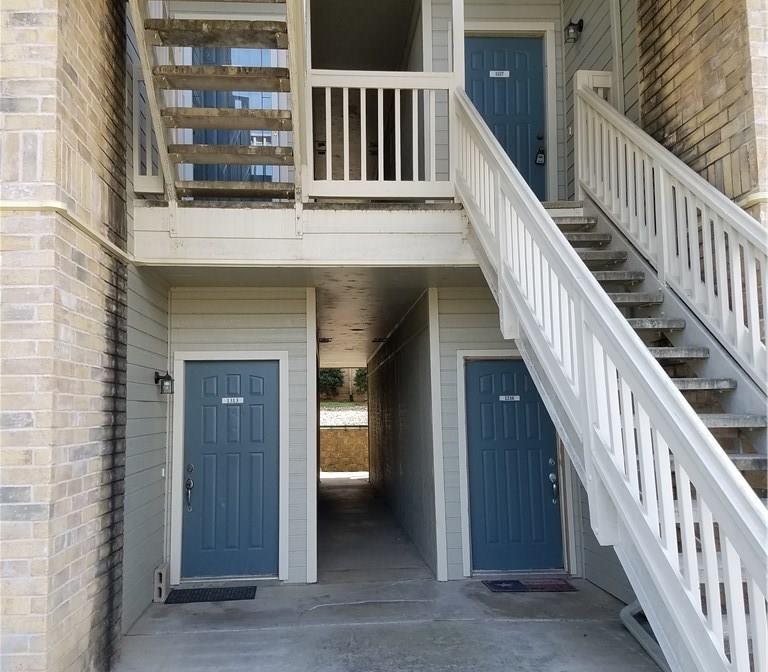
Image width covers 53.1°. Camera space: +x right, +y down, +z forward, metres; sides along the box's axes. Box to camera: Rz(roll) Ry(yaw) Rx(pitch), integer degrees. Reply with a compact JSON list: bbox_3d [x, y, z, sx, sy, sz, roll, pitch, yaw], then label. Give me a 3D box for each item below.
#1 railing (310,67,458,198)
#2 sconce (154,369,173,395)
[{"bbox_3d":[-0.026,-1.668,6.425,1.234,1.081,0.100,0,-6,-4],"label":"railing"},{"bbox_3d":[-1.892,0.403,6.658,0.162,0.208,0.125,0,-6,-4],"label":"sconce"}]

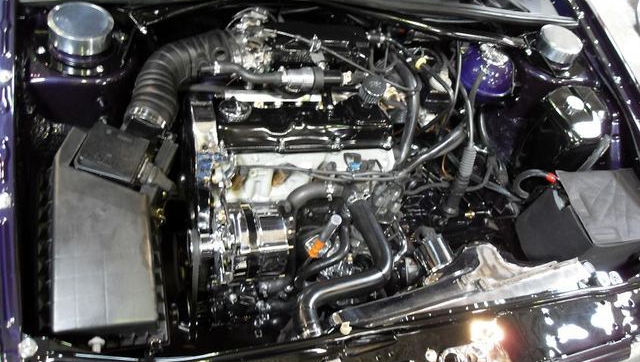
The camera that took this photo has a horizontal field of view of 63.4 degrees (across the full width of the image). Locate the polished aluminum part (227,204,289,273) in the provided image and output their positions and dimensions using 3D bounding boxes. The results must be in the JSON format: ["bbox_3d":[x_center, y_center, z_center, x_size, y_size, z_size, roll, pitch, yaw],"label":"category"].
[{"bbox_3d":[-0.123,0.117,1.020,0.115,0.135,0.135,-4,57,-22],"label":"polished aluminum part"}]

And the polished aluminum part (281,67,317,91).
[{"bbox_3d":[-0.045,-0.214,1.080,0.070,0.045,0.045,-4,57,-22],"label":"polished aluminum part"}]

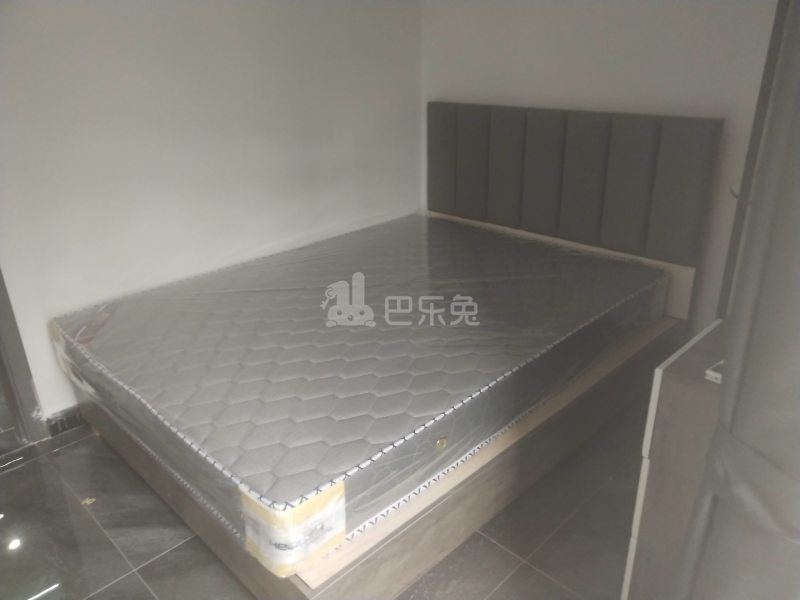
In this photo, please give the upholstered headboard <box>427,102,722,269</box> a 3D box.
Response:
[{"bbox_3d":[0.692,-0.593,3.238,1.482,0.593,0.070,20,32,40],"label":"upholstered headboard"}]

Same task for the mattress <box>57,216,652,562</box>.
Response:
[{"bbox_3d":[-0.094,0.093,2.822,2.000,0.215,1.500,-23,32,-39],"label":"mattress"}]

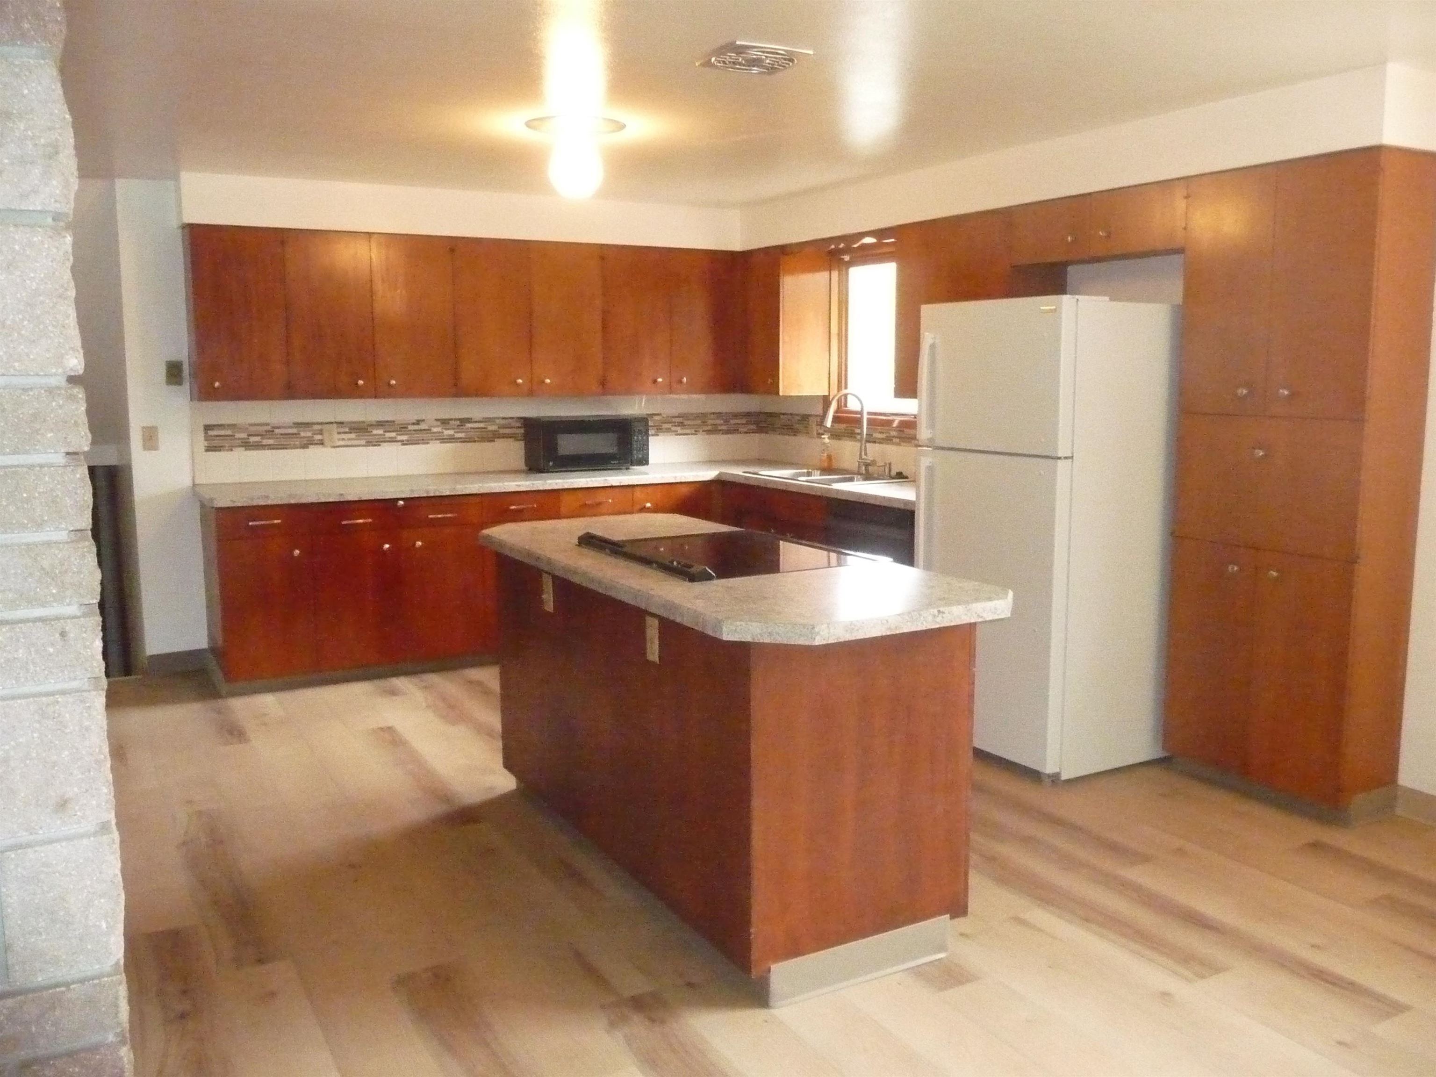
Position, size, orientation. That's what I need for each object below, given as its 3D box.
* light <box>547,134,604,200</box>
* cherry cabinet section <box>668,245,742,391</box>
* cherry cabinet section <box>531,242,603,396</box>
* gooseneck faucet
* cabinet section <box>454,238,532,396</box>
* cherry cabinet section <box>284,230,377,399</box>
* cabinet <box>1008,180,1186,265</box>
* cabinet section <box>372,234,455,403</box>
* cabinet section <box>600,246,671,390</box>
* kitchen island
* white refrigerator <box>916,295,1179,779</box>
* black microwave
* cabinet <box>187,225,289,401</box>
[{"bbox_3d":[-0.501,-1.322,4.103,0.200,0.240,0.200,0,8,0],"label":"light"},{"bbox_3d":[-0.141,-1.188,6.436,0.430,0.762,0.307,-5,10,-29],"label":"cherry cabinet section"},{"bbox_3d":[-0.842,-1.129,6.041,0.390,0.762,0.307,-5,10,-29],"label":"cherry cabinet section"},{"bbox_3d":[0.689,-0.535,5.889,0.280,0.435,0.140,-5,9,-30],"label":"gooseneck faucet"},{"bbox_3d":[-1.182,-1.101,5.849,0.393,0.762,0.307,-5,10,-29],"label":"cabinet section"},{"bbox_3d":[-1.857,-1.044,5.469,0.387,0.762,0.307,-5,10,-29],"label":"cherry cabinet section"},{"bbox_3d":[1.530,-1.167,4.396,0.330,0.228,0.833,-5,9,-30],"label":"cabinet"},{"bbox_3d":[-1.521,-1.072,5.658,0.387,0.762,0.307,-5,10,-29],"label":"cabinet section"},{"bbox_3d":[-0.500,-1.158,6.234,0.396,0.762,0.307,-5,10,-29],"label":"cabinet section"},{"bbox_3d":[-0.047,0.505,3.381,0.792,0.942,1.899,-5,9,-29],"label":"kitchen island"},{"bbox_3d":[1.272,-0.038,4.480,0.745,1.698,0.706,-5,9,-32],"label":"white refrigerator"},{"bbox_3d":[-0.708,-0.502,6.293,0.590,0.270,0.325,-4,9,-24],"label":"black microwave"},{"bbox_3d":[-2.203,-1.010,5.309,0.384,0.756,0.335,-5,9,-30],"label":"cabinet"}]

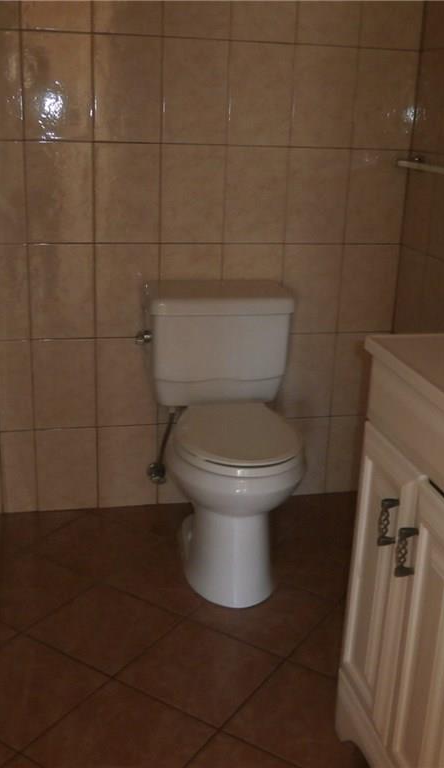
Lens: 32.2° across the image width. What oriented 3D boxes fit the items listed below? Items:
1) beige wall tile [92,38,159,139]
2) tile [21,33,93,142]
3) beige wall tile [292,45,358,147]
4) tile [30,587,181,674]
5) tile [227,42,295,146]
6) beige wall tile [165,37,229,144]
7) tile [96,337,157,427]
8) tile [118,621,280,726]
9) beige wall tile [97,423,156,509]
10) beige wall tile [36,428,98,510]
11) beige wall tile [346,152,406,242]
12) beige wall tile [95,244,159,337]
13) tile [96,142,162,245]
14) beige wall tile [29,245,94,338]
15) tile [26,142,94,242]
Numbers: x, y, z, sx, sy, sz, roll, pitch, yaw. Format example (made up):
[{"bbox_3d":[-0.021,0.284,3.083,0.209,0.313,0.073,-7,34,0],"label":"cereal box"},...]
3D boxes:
[{"bbox_3d":[-0.274,-0.859,2.243,0.203,0.304,0.010,-2,19,-12],"label":"beige wall tile"},{"bbox_3d":[-0.472,-0.852,2.206,0.200,0.300,0.010,-2,19,-12],"label":"tile"},{"bbox_3d":[0.314,-0.877,2.361,0.200,0.301,0.010,-2,19,-12],"label":"beige wall tile"},{"bbox_3d":[-0.309,0.649,2.052,0.300,0.010,0.300,14,22,30],"label":"tile"},{"bbox_3d":[0.118,-0.876,2.332,0.200,0.300,0.010,-2,19,-12],"label":"tile"},{"bbox_3d":[-0.079,-0.869,2.290,0.200,0.300,0.010,-2,19,-12],"label":"beige wall tile"},{"bbox_3d":[-0.311,-0.005,2.541,0.200,0.300,0.010,-2,19,-12],"label":"tile"},{"bbox_3d":[-0.051,0.702,1.882,0.303,0.010,0.303,14,22,31],"label":"tile"},{"bbox_3d":[-0.320,0.280,2.629,0.203,0.304,0.010,-2,19,-12],"label":"beige wall tile"},{"bbox_3d":[-0.519,0.290,2.596,0.200,0.300,0.010,-2,19,-12],"label":"beige wall tile"},{"bbox_3d":[0.506,-0.605,2.510,0.203,0.304,0.010,-2,19,-12],"label":"beige wall tile"},{"bbox_3d":[-0.298,-0.293,2.434,0.203,0.304,0.010,-2,19,-12],"label":"beige wall tile"},{"bbox_3d":[-0.287,-0.577,2.333,0.200,0.301,0.010,-2,19,-12],"label":"tile"},{"bbox_3d":[-0.494,-0.285,2.385,0.200,0.300,0.010,-2,19,-12],"label":"beige wall tile"},{"bbox_3d":[-0.481,-0.568,2.289,0.200,0.300,0.010,-2,19,-12],"label":"tile"}]

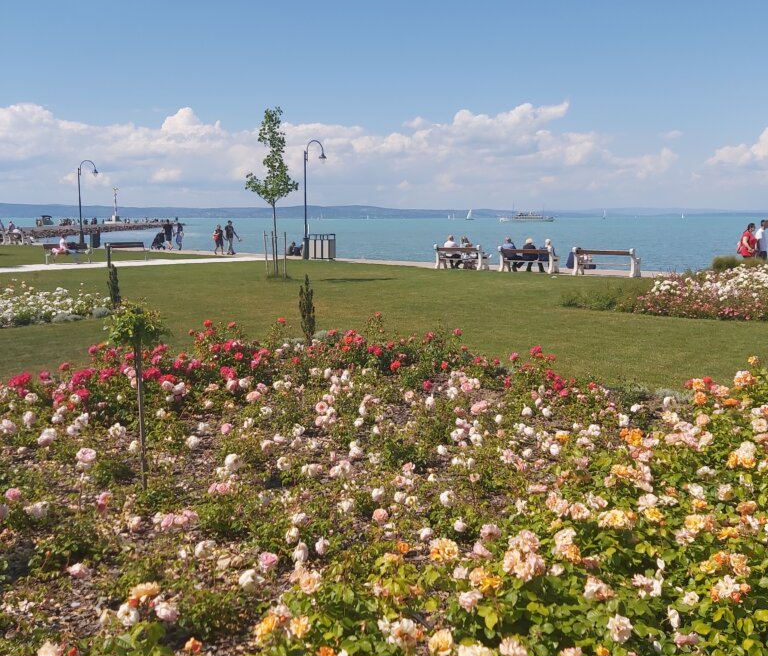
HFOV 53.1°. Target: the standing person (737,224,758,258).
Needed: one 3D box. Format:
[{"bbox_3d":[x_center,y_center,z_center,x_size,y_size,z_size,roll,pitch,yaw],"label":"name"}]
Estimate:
[{"bbox_3d":[10.299,-2.113,21.822,0.550,1.680,0.500,5,10,31],"label":"standing person"}]

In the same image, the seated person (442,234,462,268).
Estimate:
[{"bbox_3d":[2.641,-2.868,29.164,0.500,1.240,0.750,5,10,33],"label":"seated person"}]

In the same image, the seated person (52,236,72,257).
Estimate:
[{"bbox_3d":[-13.691,-3.534,32.528,0.750,0.840,0.600,-5,10,-33],"label":"seated person"}]

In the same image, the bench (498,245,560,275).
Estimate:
[{"bbox_3d":[5.028,-2.378,26.663,2.030,0.910,0.630,5,10,33],"label":"bench"}]

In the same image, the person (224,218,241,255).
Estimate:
[{"bbox_3d":[-7.902,-4.671,39.860,0.540,1.760,0.650,7,11,41],"label":"person"}]

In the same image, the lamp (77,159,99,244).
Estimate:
[{"bbox_3d":[-18.573,-7.772,48.488,0.340,5.370,1.510,6,10,35],"label":"lamp"}]

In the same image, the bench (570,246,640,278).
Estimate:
[{"bbox_3d":[7.396,-2.203,25.639,2.050,0.930,0.680,5,10,33],"label":"bench"}]

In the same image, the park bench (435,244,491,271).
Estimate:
[{"bbox_3d":[2.851,-2.632,28.426,2.030,0.910,0.630,5,10,33],"label":"park bench"}]

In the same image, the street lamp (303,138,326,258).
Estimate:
[{"bbox_3d":[-3.168,-5.835,35.099,0.340,5.350,1.510,6,10,35],"label":"street lamp"}]

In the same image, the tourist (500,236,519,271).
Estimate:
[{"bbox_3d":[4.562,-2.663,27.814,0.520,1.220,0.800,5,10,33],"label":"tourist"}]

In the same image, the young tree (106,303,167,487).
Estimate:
[{"bbox_3d":[-1.459,0.420,4.627,0.360,1.150,0.360,0,8,0],"label":"young tree"}]

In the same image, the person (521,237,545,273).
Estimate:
[{"bbox_3d":[5.162,-2.554,26.867,0.500,1.200,0.800,5,10,33],"label":"person"}]

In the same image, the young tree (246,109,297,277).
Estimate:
[{"bbox_3d":[-3.570,-4.263,24.352,1.700,5.300,1.650,0,8,0],"label":"young tree"}]

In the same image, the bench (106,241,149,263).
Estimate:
[{"bbox_3d":[-10.951,-3.188,32.677,1.700,0.800,0.650,-7,11,-40],"label":"bench"}]

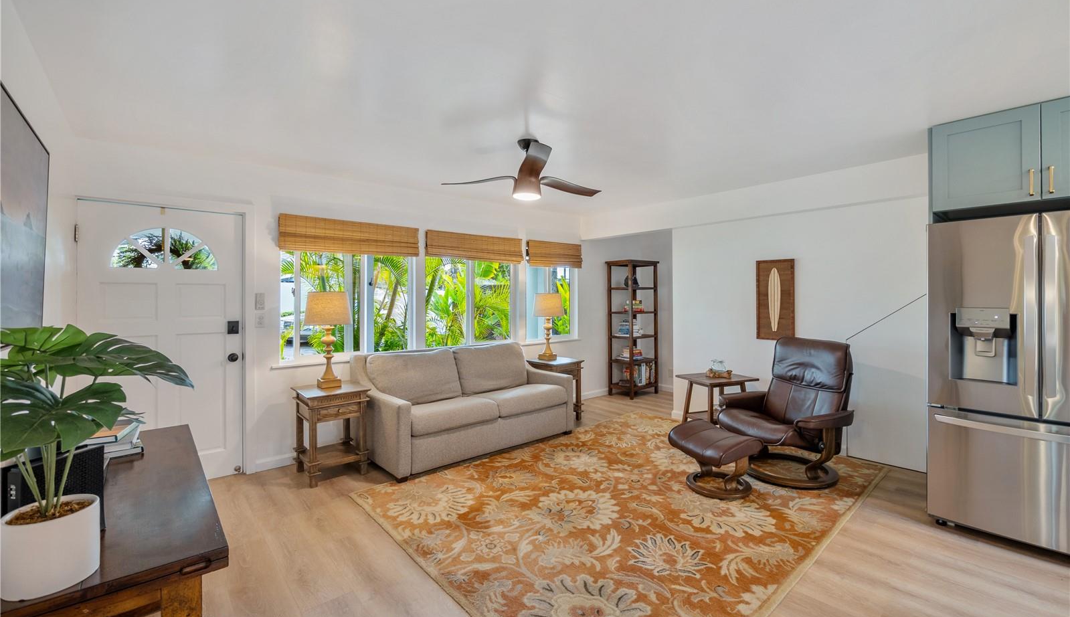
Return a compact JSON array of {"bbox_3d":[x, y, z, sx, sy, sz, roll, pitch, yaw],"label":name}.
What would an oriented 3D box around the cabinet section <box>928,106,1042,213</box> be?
[{"bbox_3d":[2.746,-0.840,2.623,0.530,0.510,0.430,-1,2,-40],"label":"cabinet section"}]

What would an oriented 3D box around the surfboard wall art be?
[{"bbox_3d":[2.294,-0.082,4.146,0.030,0.771,0.344,-1,1,-41],"label":"surfboard wall art"}]

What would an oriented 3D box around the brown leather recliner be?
[{"bbox_3d":[1.951,0.776,3.378,0.770,1.025,0.790,0,1,-19],"label":"brown leather recliner"}]

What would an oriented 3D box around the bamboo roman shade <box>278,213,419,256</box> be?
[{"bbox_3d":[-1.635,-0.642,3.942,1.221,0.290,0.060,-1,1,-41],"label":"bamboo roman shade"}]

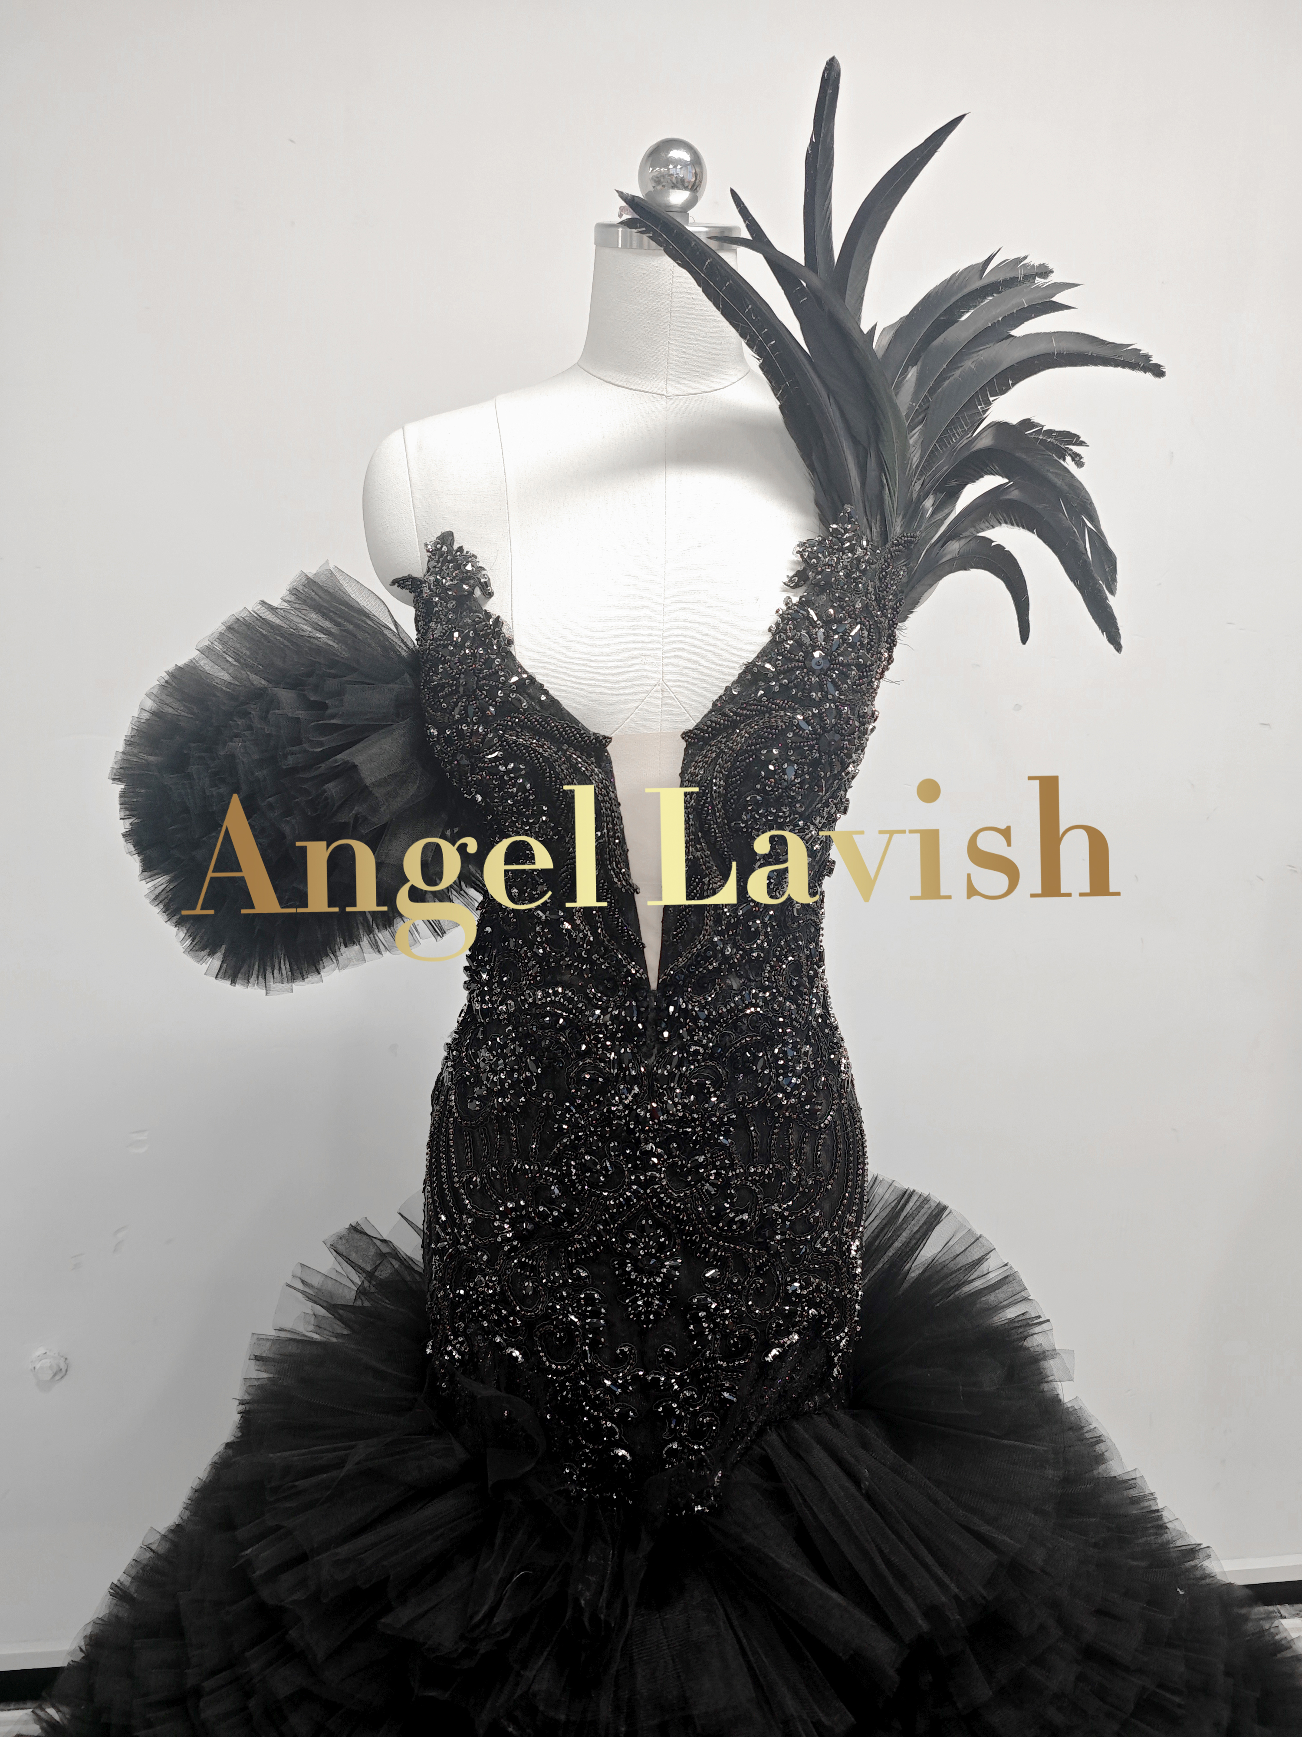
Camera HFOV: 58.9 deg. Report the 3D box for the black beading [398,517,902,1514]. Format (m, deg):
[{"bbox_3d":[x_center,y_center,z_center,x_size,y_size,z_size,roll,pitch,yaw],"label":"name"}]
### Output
[{"bbox_3d":[-0.005,0.104,0.851,0.370,0.690,0.250,1,11,-3],"label":"black beading"}]

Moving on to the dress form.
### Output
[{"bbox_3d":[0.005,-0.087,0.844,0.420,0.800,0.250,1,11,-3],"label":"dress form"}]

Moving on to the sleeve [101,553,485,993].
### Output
[{"bbox_3d":[-0.266,-0.067,0.864,0.280,0.310,0.280,1,11,0],"label":"sleeve"}]

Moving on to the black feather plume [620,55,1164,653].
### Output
[{"bbox_3d":[0.167,-0.348,0.802,0.378,0.380,0.200,1,13,0],"label":"black feather plume"}]

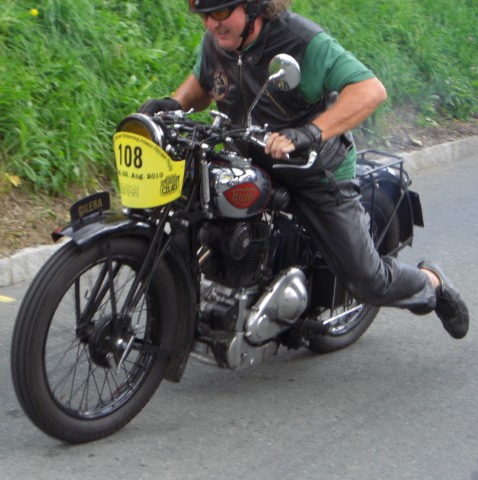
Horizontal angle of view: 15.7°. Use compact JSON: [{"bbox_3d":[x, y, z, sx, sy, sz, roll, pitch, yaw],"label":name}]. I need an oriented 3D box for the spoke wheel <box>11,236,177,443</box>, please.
[{"bbox_3d":[-0.431,0.294,5.303,0.105,0.670,0.670,15,17,39],"label":"spoke wheel"}]

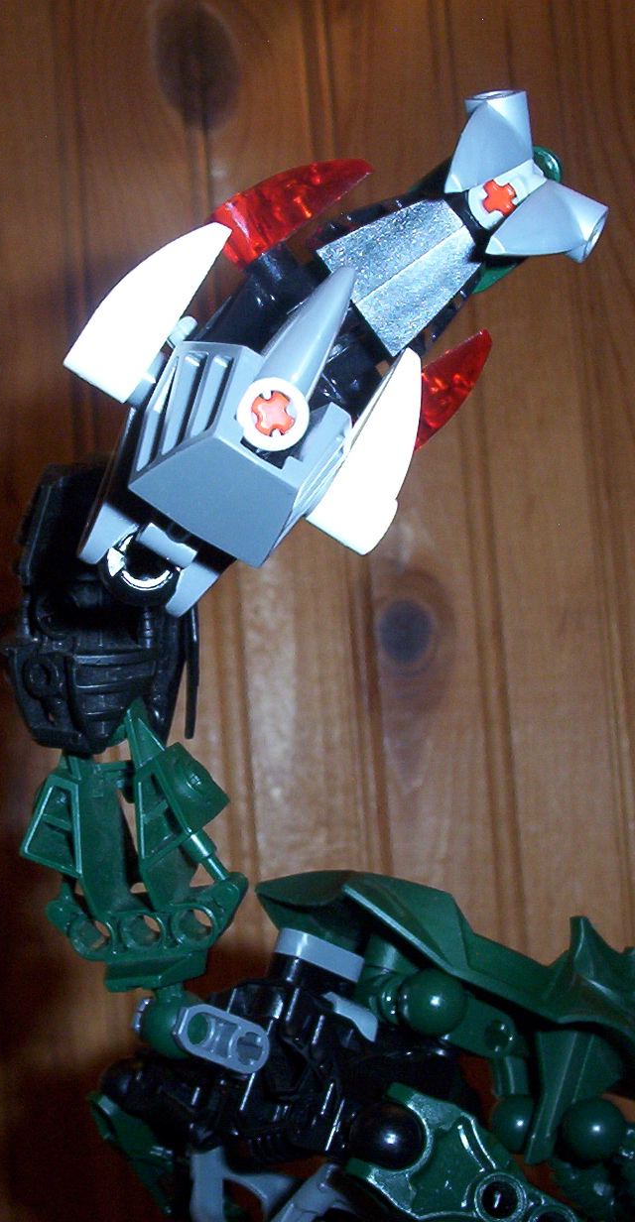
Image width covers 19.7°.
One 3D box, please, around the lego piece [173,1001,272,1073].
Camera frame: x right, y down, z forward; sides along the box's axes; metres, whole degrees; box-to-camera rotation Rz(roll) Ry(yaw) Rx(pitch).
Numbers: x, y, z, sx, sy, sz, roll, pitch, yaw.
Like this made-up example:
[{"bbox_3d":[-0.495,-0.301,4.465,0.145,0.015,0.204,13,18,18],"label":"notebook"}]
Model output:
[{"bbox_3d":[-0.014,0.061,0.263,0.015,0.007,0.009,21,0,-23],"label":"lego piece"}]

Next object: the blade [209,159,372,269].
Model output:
[{"bbox_3d":[-0.003,-0.050,0.227,0.024,0.008,0.008,-34,-5,-23],"label":"blade"}]

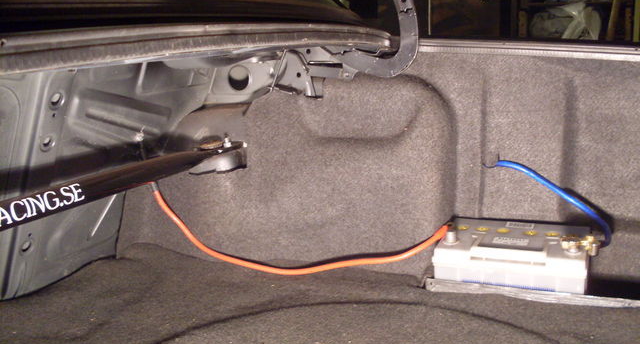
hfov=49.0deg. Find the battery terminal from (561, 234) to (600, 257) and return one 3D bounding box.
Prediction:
[{"bbox_3d":[0.495,0.141,1.342,0.072,0.037,0.046,2,15,23],"label":"battery terminal"}]

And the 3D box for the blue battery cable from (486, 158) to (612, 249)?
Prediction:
[{"bbox_3d":[0.454,0.063,1.411,0.250,0.135,0.140,2,15,23],"label":"blue battery cable"}]

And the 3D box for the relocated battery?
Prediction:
[{"bbox_3d":[0.399,0.209,1.445,0.284,0.178,0.172,2,15,23],"label":"relocated battery"}]

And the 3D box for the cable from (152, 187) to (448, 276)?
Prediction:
[{"bbox_3d":[-0.064,0.132,1.569,0.700,0.170,0.110,2,15,23],"label":"cable"}]

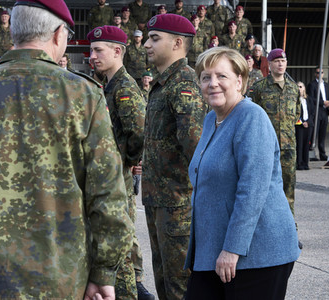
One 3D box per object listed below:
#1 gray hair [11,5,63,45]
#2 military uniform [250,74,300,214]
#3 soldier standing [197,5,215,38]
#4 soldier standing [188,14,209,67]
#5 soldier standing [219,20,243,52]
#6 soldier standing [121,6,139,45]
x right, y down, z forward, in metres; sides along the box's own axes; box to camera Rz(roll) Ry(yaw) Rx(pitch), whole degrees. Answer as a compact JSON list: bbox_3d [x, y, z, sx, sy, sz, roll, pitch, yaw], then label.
[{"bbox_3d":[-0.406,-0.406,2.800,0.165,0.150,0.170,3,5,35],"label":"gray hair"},{"bbox_3d":[1.023,0.006,8.205,0.520,1.420,0.340,-2,5,-22],"label":"military uniform"},{"bbox_3d":[0.847,-2.087,18.169,0.530,1.800,0.340,0,4,-5],"label":"soldier standing"},{"bbox_3d":[0.655,-1.793,17.469,0.520,1.800,0.340,-1,5,-15],"label":"soldier standing"},{"bbox_3d":[1.358,-1.669,17.569,0.530,1.800,0.340,0,4,-3],"label":"soldier standing"},{"bbox_3d":[-0.739,-2.040,18.069,0.530,1.800,0.340,0,4,-5],"label":"soldier standing"}]

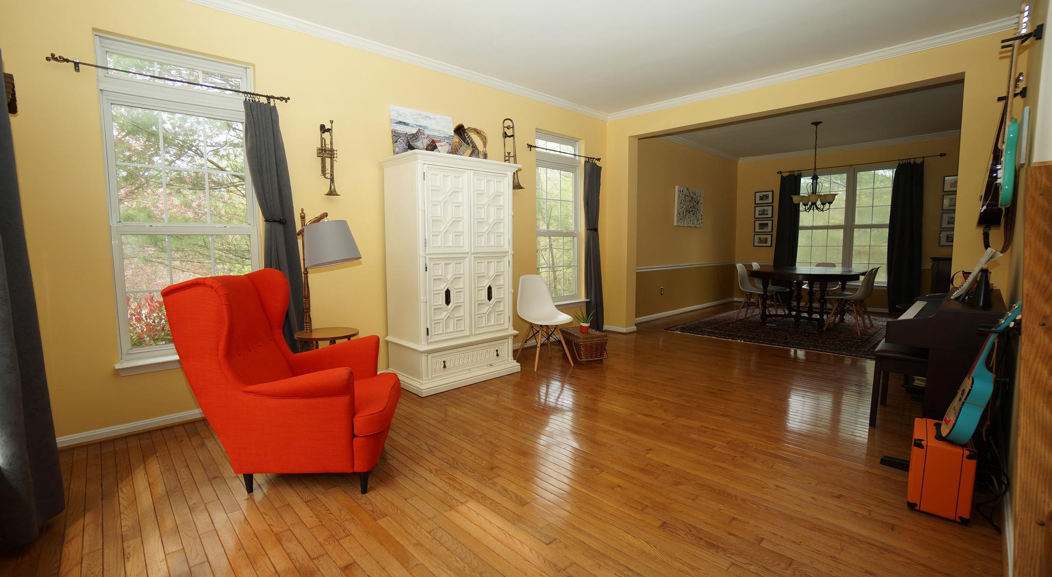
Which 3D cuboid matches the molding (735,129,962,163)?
[{"bbox_3d":[5.220,-2.318,7.177,0.080,0.090,3.350,-5,7,-43],"label":"molding"}]

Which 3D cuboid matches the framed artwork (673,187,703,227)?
[{"bbox_3d":[2.616,-1.292,7.018,0.860,0.600,0.040,-5,7,-43],"label":"framed artwork"}]

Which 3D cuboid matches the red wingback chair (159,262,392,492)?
[{"bbox_3d":[-1.116,0.397,2.245,0.950,1.000,0.820,-1,6,-10],"label":"red wingback chair"}]

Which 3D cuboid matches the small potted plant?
[{"bbox_3d":[0.564,0.313,4.248,0.190,0.236,0.200,0,5,0],"label":"small potted plant"}]

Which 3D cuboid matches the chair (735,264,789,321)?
[{"bbox_3d":[3.250,0.062,6.170,0.465,0.820,0.540,-5,7,-42],"label":"chair"}]

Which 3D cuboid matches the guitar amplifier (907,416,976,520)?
[{"bbox_3d":[1.784,0.769,1.894,0.190,0.295,0.320,4,7,40],"label":"guitar amplifier"}]

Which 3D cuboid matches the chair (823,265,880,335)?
[{"bbox_3d":[4.076,0.136,5.503,0.480,0.820,0.530,-5,7,-43],"label":"chair"}]

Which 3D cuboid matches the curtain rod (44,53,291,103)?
[{"bbox_3d":[-2.049,-1.239,2.636,1.150,0.060,0.090,-6,8,-43],"label":"curtain rod"}]

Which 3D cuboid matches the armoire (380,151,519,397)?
[{"bbox_3d":[-0.600,-0.143,3.688,0.975,1.775,0.570,-5,7,-43],"label":"armoire"}]

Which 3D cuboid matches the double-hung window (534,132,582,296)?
[{"bbox_3d":[0.388,-0.788,5.135,0.800,1.880,0.100,-6,8,-43],"label":"double-hung window"}]

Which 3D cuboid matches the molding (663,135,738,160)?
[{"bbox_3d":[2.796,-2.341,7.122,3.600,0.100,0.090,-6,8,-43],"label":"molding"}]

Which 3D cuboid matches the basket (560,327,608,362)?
[{"bbox_3d":[0.553,0.556,4.293,0.280,0.256,0.500,-2,6,-18],"label":"basket"}]

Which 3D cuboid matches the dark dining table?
[{"bbox_3d":[3.996,0.111,6.093,2.000,0.750,1.100,-6,8,-43],"label":"dark dining table"}]

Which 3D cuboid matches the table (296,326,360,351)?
[{"bbox_3d":[-1.342,0.566,2.987,0.410,0.520,0.410,-6,8,-43],"label":"table"}]

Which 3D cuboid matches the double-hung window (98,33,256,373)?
[{"bbox_3d":[-2.134,-0.520,2.788,0.790,1.880,0.100,-6,8,-43],"label":"double-hung window"}]

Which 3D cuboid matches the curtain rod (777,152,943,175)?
[{"bbox_3d":[5.272,-2.005,7.095,0.090,0.060,2.240,-5,7,-43],"label":"curtain rod"}]

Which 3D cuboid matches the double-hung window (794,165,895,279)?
[{"bbox_3d":[5.345,-1.031,7.289,0.110,1.870,1.600,-6,8,-43],"label":"double-hung window"}]

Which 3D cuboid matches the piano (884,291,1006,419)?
[{"bbox_3d":[2.375,0.437,2.464,1.360,0.810,0.405,-5,7,-43],"label":"piano"}]

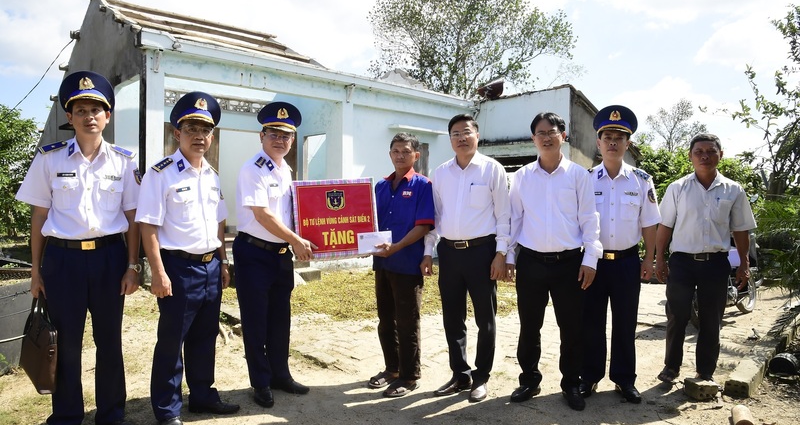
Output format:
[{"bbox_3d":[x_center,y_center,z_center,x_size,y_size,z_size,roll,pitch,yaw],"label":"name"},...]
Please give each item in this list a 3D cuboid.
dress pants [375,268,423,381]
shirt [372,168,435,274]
[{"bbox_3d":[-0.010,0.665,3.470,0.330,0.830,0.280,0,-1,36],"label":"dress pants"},{"bbox_3d":[0.028,0.062,3.300,0.430,0.660,0.290,1,1,32],"label":"shirt"}]

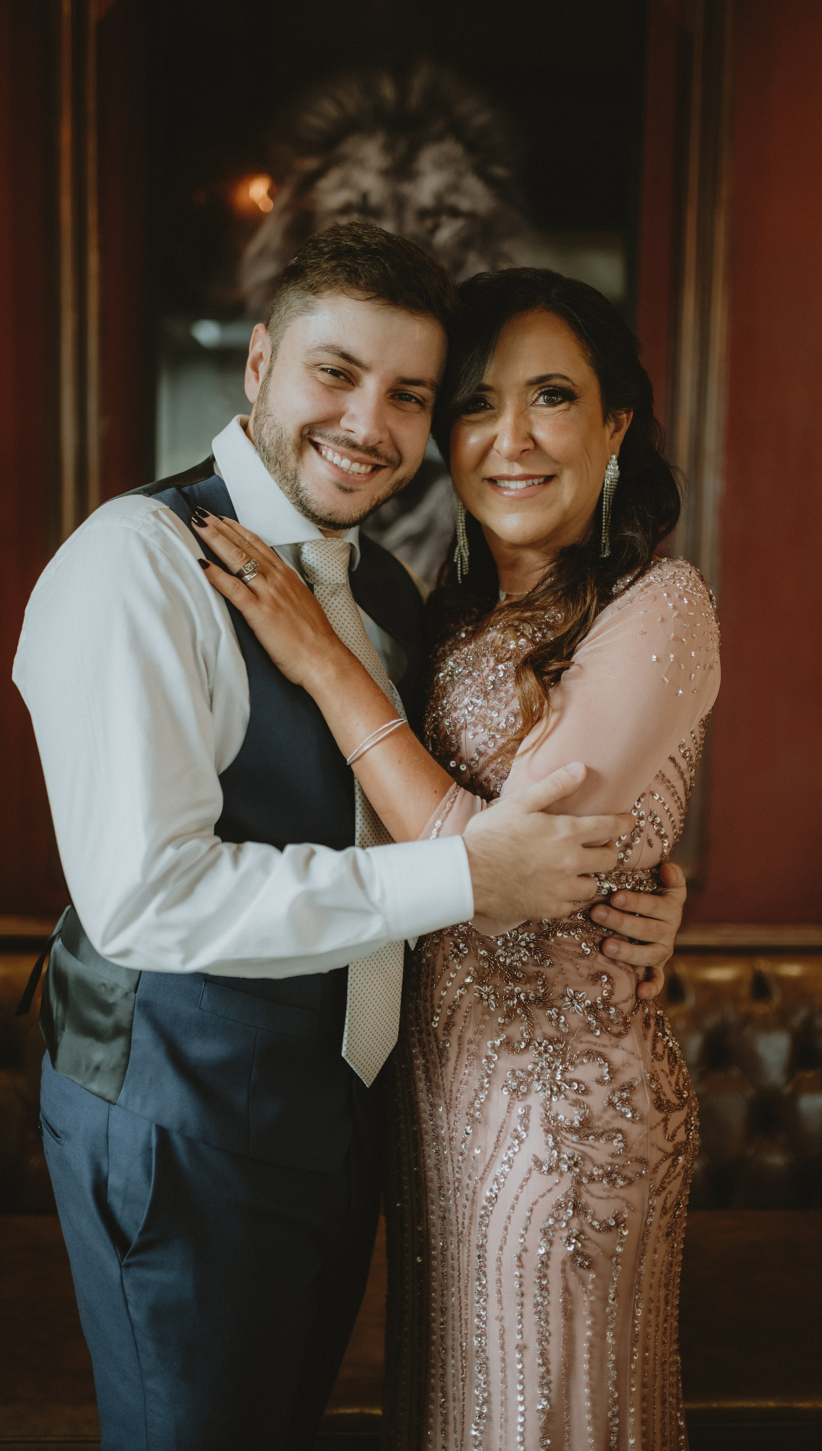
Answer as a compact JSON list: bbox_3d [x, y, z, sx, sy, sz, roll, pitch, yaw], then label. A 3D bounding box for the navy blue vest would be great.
[{"bbox_3d":[-0.152,0.076,1.280,0.280,0.620,0.380,9,5,40],"label":"navy blue vest"}]

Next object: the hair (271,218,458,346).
[{"bbox_3d":[-0.048,-0.368,1.235,0.168,0.150,0.200,16,4,-16],"label":"hair"}]

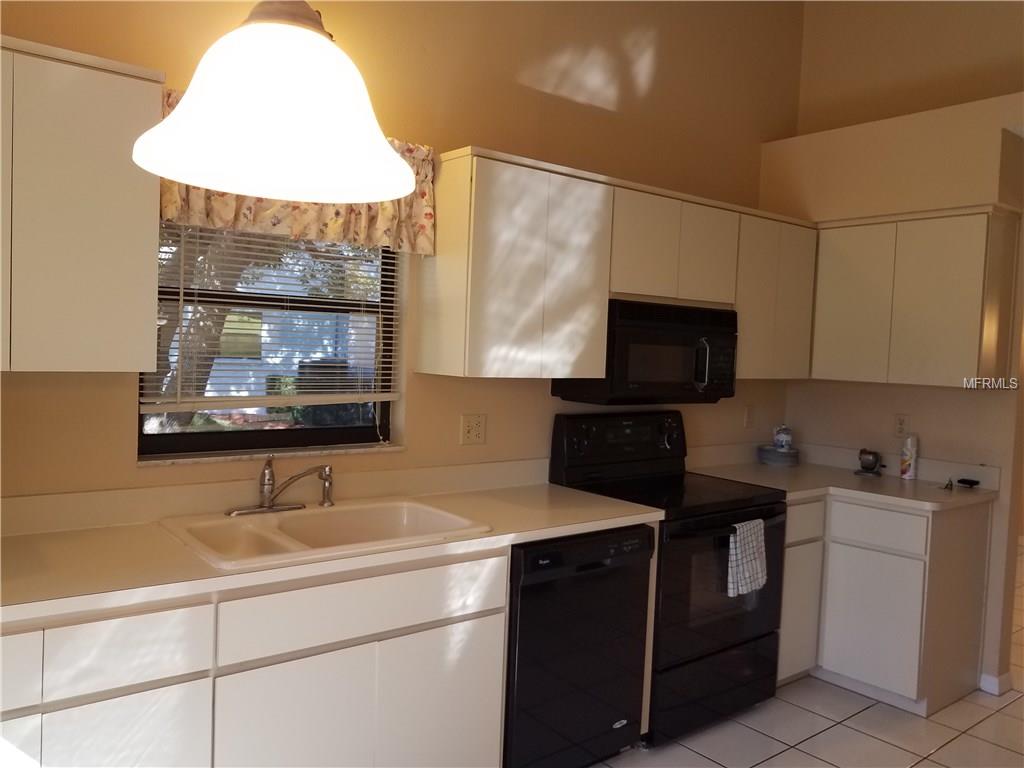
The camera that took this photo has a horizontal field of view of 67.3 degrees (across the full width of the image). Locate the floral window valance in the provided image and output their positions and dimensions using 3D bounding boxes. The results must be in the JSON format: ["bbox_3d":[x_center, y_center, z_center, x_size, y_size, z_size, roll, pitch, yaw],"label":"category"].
[{"bbox_3d":[-0.660,-0.634,2.414,0.925,0.365,0.118,0,3,-37],"label":"floral window valance"}]

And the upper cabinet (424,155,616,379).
[{"bbox_3d":[0.017,-0.397,2.846,0.642,0.730,0.335,0,3,-37],"label":"upper cabinet"}]

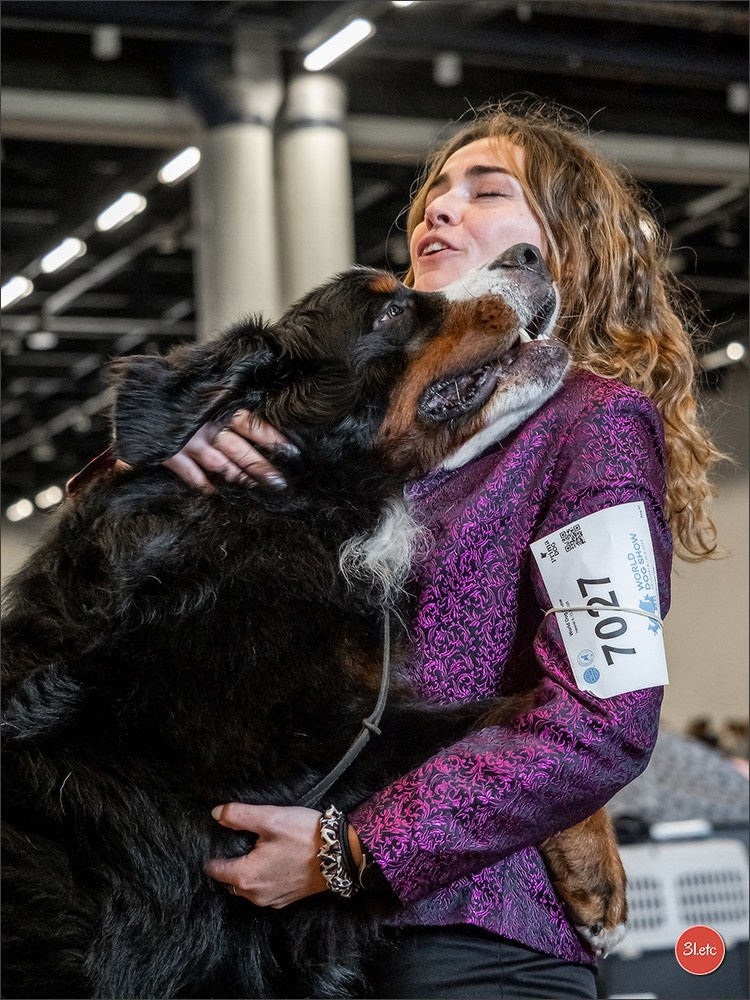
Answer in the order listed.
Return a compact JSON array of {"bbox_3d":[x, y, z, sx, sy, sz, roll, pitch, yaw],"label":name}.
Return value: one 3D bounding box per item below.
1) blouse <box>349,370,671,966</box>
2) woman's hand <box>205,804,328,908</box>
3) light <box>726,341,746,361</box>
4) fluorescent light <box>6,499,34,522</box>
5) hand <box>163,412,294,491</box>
[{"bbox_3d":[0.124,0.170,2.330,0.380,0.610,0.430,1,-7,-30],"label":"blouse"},{"bbox_3d":[-0.102,0.336,2.180,0.125,0.100,0.085,-2,-6,-6],"label":"woman's hand"},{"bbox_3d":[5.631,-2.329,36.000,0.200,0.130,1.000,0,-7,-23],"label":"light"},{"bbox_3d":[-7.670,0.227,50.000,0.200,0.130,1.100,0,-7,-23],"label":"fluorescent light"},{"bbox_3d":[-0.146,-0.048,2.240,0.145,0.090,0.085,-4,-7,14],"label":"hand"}]

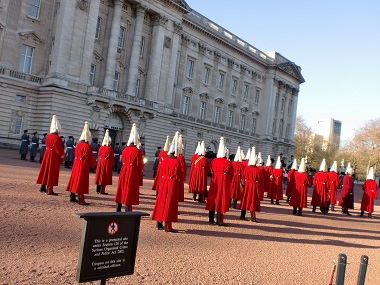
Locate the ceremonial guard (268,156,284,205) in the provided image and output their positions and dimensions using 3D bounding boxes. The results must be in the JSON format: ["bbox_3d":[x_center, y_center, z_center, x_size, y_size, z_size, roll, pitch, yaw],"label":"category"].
[{"bbox_3d":[3.876,1.680,16.962,0.640,2.120,0.500,7,-3,22],"label":"ceremonial guard"}]

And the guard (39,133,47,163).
[{"bbox_3d":[-9.680,0.357,25.385,0.550,1.900,0.450,5,-3,40],"label":"guard"}]

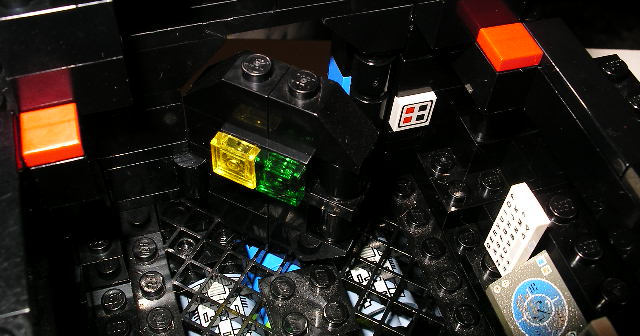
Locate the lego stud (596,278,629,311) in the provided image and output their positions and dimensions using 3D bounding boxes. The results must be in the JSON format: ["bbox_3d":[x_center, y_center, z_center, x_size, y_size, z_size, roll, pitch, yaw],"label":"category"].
[{"bbox_3d":[0.047,0.020,0.110,0.005,0.002,0.005,2,52,-3],"label":"lego stud"}]

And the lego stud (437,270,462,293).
[{"bbox_3d":[0.026,0.023,0.136,0.005,0.002,0.005,2,52,-3],"label":"lego stud"}]

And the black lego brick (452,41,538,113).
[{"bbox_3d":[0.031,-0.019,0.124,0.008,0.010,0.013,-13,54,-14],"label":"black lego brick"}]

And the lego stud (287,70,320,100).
[{"bbox_3d":[-0.002,-0.013,0.104,0.005,0.002,0.005,2,52,-3],"label":"lego stud"}]

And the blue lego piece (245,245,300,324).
[{"bbox_3d":[-0.011,0.026,0.153,0.010,0.010,0.015,-13,54,-14],"label":"blue lego piece"}]

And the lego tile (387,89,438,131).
[{"bbox_3d":[0.019,-0.012,0.143,0.008,0.008,0.003,-13,54,-14],"label":"lego tile"}]

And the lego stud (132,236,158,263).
[{"bbox_3d":[-0.035,0.016,0.136,0.005,0.002,0.005,-13,54,-14],"label":"lego stud"}]

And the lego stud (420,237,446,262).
[{"bbox_3d":[0.023,0.017,0.140,0.005,0.002,0.005,2,52,-3],"label":"lego stud"}]

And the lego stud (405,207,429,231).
[{"bbox_3d":[0.021,0.011,0.146,0.005,0.002,0.005,2,52,-3],"label":"lego stud"}]

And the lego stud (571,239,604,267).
[{"bbox_3d":[0.045,0.014,0.114,0.005,0.002,0.005,2,52,-3],"label":"lego stud"}]

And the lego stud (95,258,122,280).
[{"bbox_3d":[-0.042,0.020,0.137,0.005,0.002,0.005,-13,54,-14],"label":"lego stud"}]

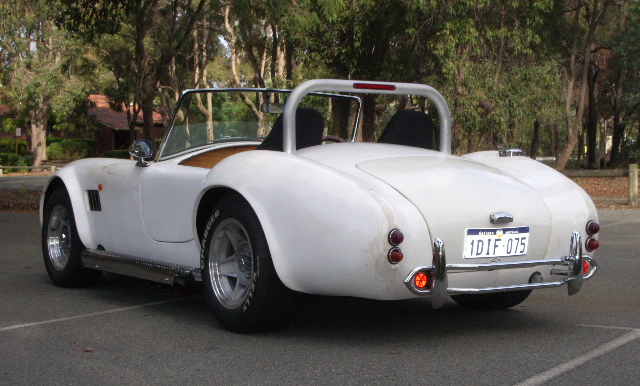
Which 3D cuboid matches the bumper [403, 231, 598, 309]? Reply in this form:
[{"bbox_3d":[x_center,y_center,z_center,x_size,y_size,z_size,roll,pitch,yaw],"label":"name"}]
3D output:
[{"bbox_3d":[0.818,0.334,5.066,1.140,0.295,0.160,-1,2,-34],"label":"bumper"}]

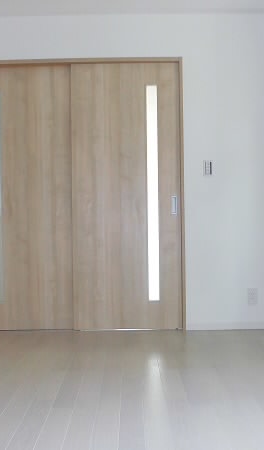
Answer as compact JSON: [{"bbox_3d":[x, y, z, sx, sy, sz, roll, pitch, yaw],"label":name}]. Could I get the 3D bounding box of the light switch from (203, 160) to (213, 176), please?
[{"bbox_3d":[0.579,-0.429,3.147,0.071,0.120,0.011,-1,0,0],"label":"light switch"}]

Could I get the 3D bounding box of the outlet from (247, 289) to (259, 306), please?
[{"bbox_3d":[0.915,0.544,3.139,0.074,0.125,0.011,-1,0,0],"label":"outlet"}]

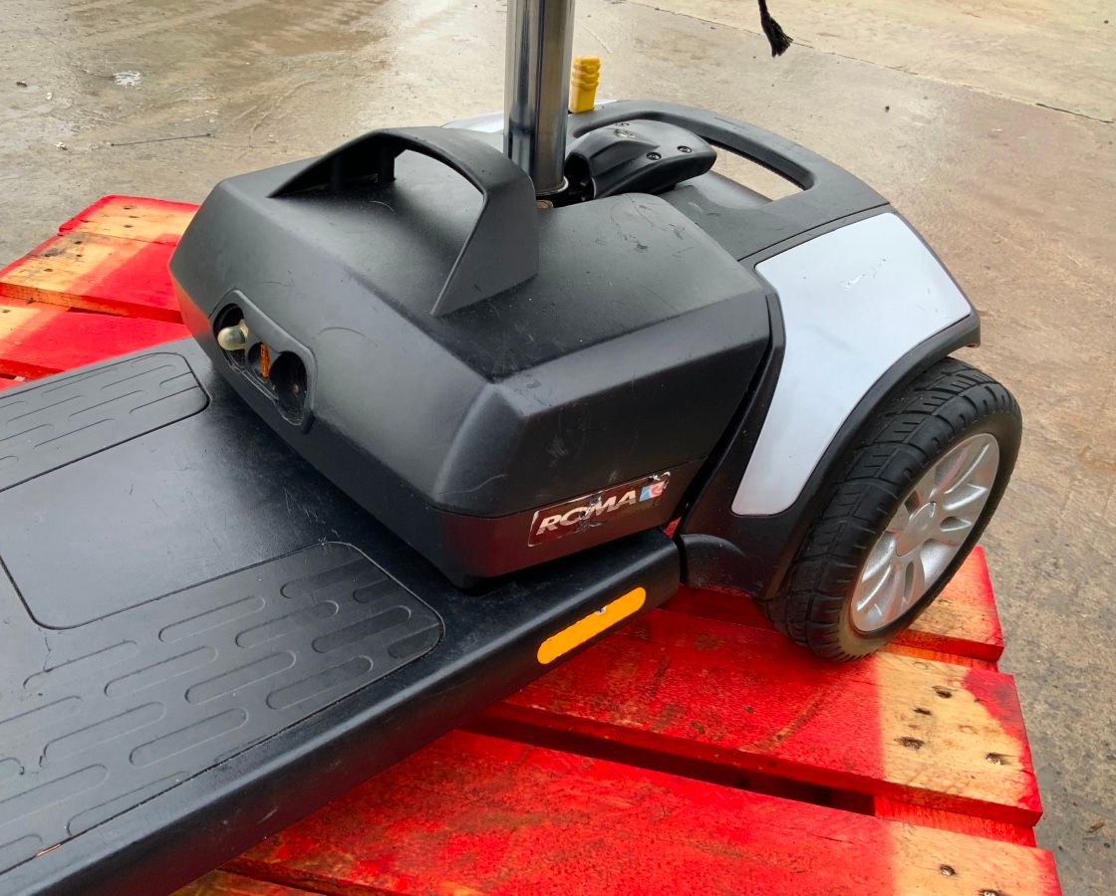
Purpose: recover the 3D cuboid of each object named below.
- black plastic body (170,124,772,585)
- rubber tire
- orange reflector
[{"bbox_3d":[-0.068,-0.110,0.629,0.255,0.194,0.381,-24,44,-33],"label":"black plastic body"},{"bbox_3d":[0.216,0.043,0.643,0.208,0.208,0.061,-24,44,-33],"label":"rubber tire"},{"bbox_3d":[0.020,0.100,0.560,0.082,0.021,0.003,-24,44,-33],"label":"orange reflector"}]

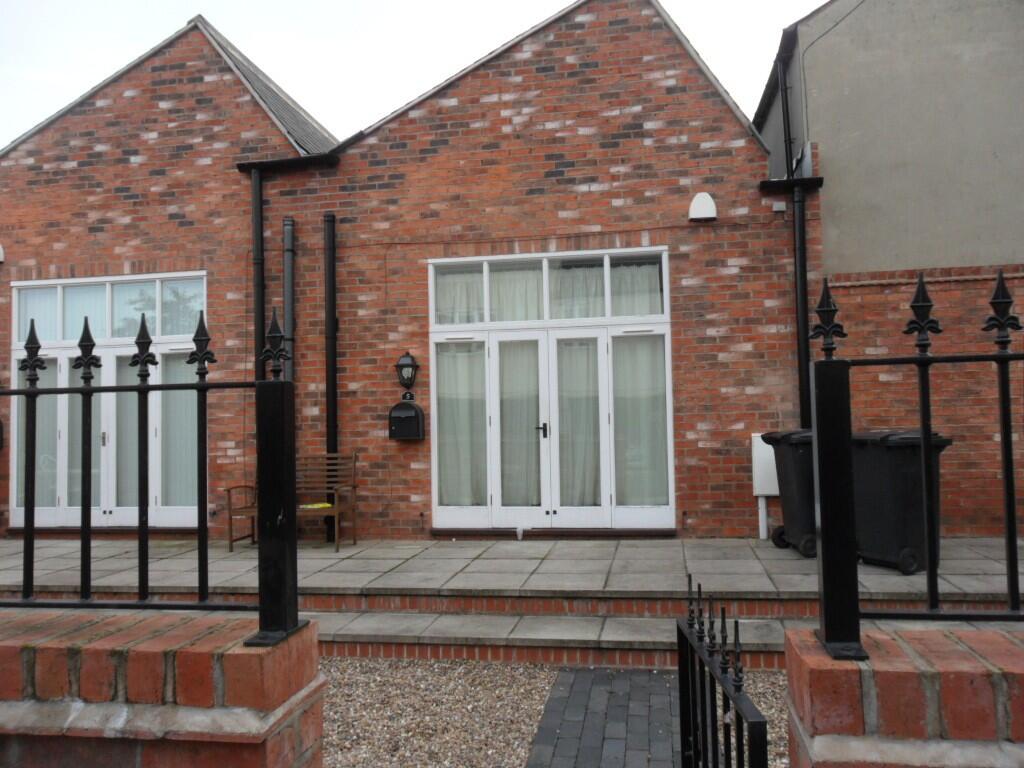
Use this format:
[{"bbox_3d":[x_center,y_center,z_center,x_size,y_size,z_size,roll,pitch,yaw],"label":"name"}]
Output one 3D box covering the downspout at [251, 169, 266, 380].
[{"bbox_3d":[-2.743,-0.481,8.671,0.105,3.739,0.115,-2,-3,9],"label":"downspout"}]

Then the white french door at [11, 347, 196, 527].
[{"bbox_3d":[-4.562,0.592,8.997,2.461,2.043,0.100,-2,-3,9],"label":"white french door"}]

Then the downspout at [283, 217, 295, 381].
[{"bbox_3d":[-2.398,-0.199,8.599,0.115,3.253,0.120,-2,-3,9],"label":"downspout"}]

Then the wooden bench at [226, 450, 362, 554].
[{"bbox_3d":[-2.166,1.165,7.976,1.179,0.940,0.594,-2,-3,9],"label":"wooden bench"}]

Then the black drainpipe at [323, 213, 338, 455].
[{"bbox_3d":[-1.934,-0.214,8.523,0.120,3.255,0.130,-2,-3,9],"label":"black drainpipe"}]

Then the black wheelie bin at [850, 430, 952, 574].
[{"bbox_3d":[3.037,0.903,6.270,0.600,1.060,0.530,0,-3,-13],"label":"black wheelie bin"}]

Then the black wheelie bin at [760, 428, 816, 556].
[{"bbox_3d":[2.626,0.956,7.063,0.600,1.060,0.530,-1,-3,-7],"label":"black wheelie bin"}]

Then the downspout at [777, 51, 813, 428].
[{"bbox_3d":[2.828,-1.069,7.910,0.200,4.600,0.280,-2,-3,9],"label":"downspout"}]

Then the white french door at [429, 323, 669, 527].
[{"bbox_3d":[0.387,0.444,8.185,2.490,2.060,0.100,-2,-3,9],"label":"white french door"}]

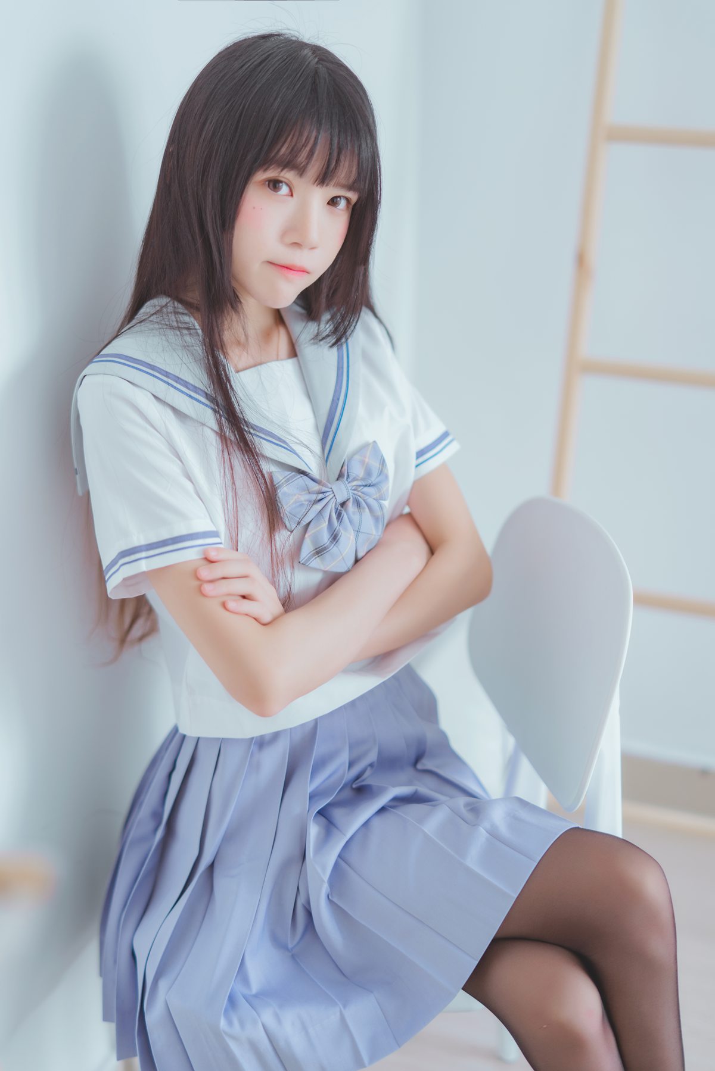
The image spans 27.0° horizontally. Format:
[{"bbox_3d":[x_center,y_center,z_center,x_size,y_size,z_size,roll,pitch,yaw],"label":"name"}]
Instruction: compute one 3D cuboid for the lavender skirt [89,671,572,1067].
[{"bbox_3d":[-0.035,0.343,1.476,0.470,0.410,0.400,18,29,38],"label":"lavender skirt"}]

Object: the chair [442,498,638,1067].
[{"bbox_3d":[0.026,0.390,1.658,0.500,0.810,0.430,-7,23,-13],"label":"chair"}]

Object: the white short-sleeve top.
[{"bbox_3d":[-0.080,-0.011,1.469,0.440,0.460,0.280,-18,19,-35],"label":"white short-sleeve top"}]

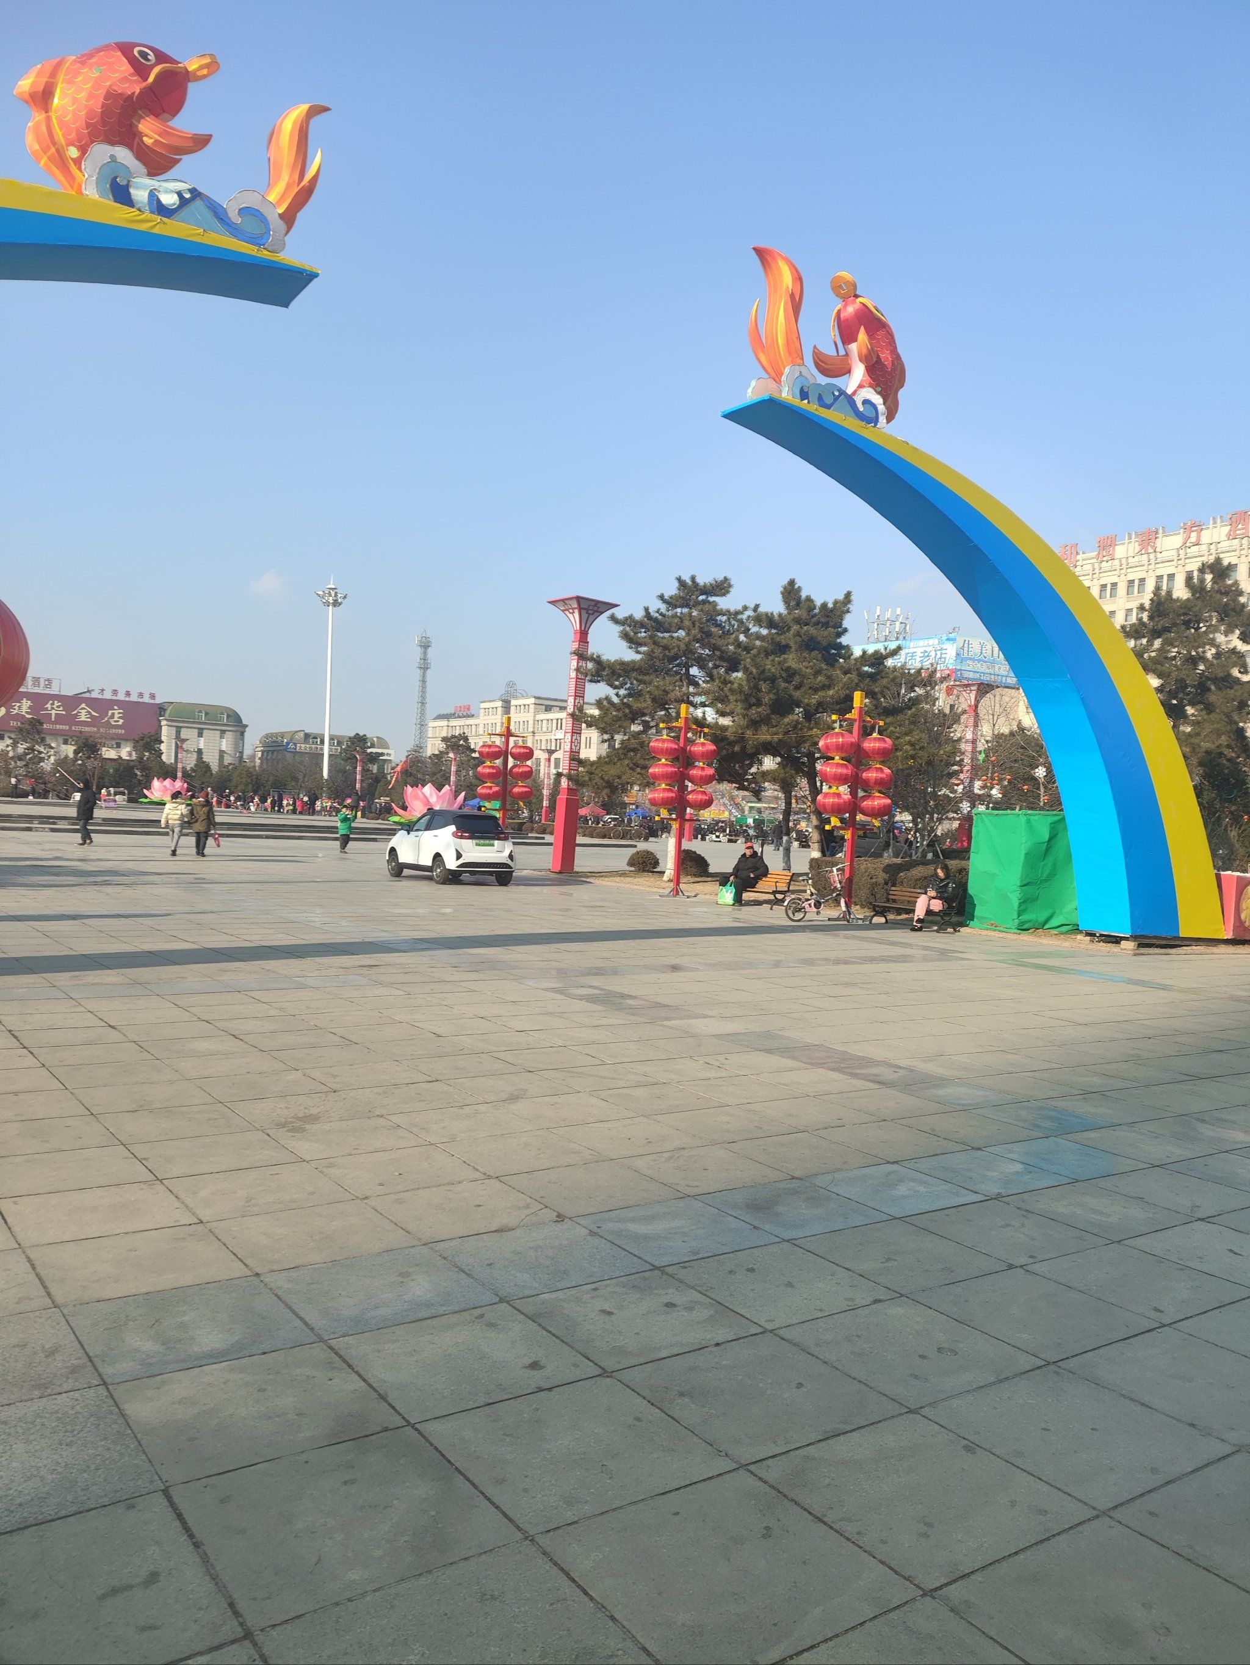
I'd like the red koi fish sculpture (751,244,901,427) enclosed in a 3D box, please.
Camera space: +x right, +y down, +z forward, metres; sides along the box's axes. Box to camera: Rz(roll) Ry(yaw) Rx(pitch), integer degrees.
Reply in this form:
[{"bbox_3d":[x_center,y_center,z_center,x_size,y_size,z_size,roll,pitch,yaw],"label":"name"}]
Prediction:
[{"bbox_3d":[2.833,-6.881,16.701,2.500,2.100,0.900,3,0,-36],"label":"red koi fish sculpture"}]

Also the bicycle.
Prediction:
[{"bbox_3d":[3.382,1.018,20.657,1.270,1.030,0.520,3,0,-12],"label":"bicycle"}]

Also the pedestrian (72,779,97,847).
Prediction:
[{"bbox_3d":[-15.508,-0.480,34.507,0.600,1.820,0.500,3,1,6],"label":"pedestrian"}]

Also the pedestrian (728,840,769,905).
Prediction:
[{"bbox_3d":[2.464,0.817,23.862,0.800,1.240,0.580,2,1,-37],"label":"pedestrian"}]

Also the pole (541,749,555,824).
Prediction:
[{"bbox_3d":[-6.785,-3.611,106.000,1.450,7.500,1.450,3,0,-36],"label":"pole"}]

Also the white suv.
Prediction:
[{"bbox_3d":[-4.017,0.252,27.108,1.790,1.660,4.330,2,1,-29],"label":"white suv"}]

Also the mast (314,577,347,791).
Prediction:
[{"bbox_3d":[-32.187,-14.786,130.000,3.500,25.400,3.500,3,0,-36],"label":"mast"}]

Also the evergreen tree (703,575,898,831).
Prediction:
[{"bbox_3d":[4.379,-2.389,30.000,4.600,7.840,4.600,3,0,0],"label":"evergreen tree"}]

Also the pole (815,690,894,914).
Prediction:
[{"bbox_3d":[4.129,-0.506,21.692,1.500,4.100,0.750,2,1,-42],"label":"pole"}]

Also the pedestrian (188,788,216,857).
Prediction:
[{"bbox_3d":[-11.282,-0.206,32.208,0.580,1.740,0.380,3,1,0],"label":"pedestrian"}]

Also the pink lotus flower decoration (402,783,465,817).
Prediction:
[{"bbox_3d":[-12.974,-1.947,80.000,5.000,2.600,5.000,3,0,-18],"label":"pink lotus flower decoration"}]

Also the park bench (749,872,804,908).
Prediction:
[{"bbox_3d":[2.605,1.089,23.995,1.400,0.780,0.650,4,1,44],"label":"park bench"}]

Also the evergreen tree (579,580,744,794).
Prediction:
[{"bbox_3d":[1.083,-2.743,31.965,4.400,8.000,4.400,3,1,0],"label":"evergreen tree"}]

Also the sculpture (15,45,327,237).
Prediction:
[{"bbox_3d":[-3.993,-6.074,10.712,2.600,1.740,0.980,2,1,-33],"label":"sculpture"}]

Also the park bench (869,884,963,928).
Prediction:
[{"bbox_3d":[4.876,1.235,20.365,0.600,0.730,1.500,2,1,-39],"label":"park bench"}]

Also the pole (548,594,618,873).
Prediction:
[{"bbox_3d":[-1.435,-2.671,33.600,1.450,7.500,1.450,3,0,-36],"label":"pole"}]

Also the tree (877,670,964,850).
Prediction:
[{"bbox_3d":[7.014,-1.173,29.482,2.300,5.500,2.300,3,1,0],"label":"tree"}]

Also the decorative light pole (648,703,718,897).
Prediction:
[{"bbox_3d":[1.195,-0.701,25.692,1.500,4.100,0.750,2,1,-35],"label":"decorative light pole"}]

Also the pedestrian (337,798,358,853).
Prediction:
[{"bbox_3d":[-8.214,-0.115,35.500,0.420,1.500,0.500,3,0,-12],"label":"pedestrian"}]

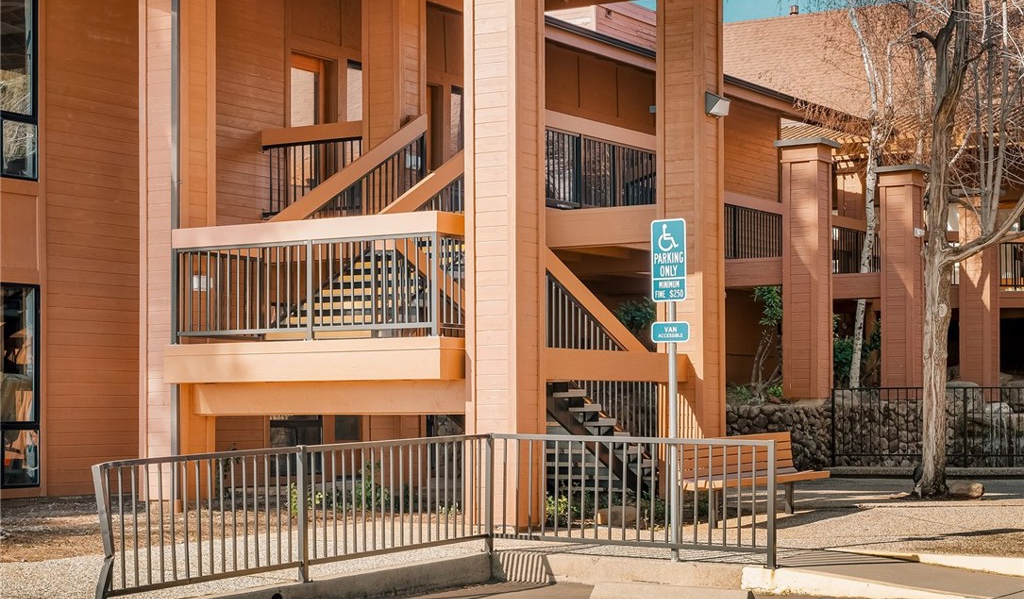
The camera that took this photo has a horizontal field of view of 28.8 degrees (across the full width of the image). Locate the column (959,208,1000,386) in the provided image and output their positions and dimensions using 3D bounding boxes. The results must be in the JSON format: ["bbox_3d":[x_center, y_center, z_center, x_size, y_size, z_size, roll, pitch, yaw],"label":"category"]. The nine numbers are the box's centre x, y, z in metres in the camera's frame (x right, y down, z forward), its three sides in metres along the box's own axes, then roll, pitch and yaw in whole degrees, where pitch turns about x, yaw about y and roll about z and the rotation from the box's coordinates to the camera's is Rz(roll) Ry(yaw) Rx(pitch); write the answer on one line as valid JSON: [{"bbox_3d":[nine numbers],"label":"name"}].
[{"bbox_3d":[7.934,0.028,33.765,0.540,3.304,0.540,-2,-3,32],"label":"column"}]

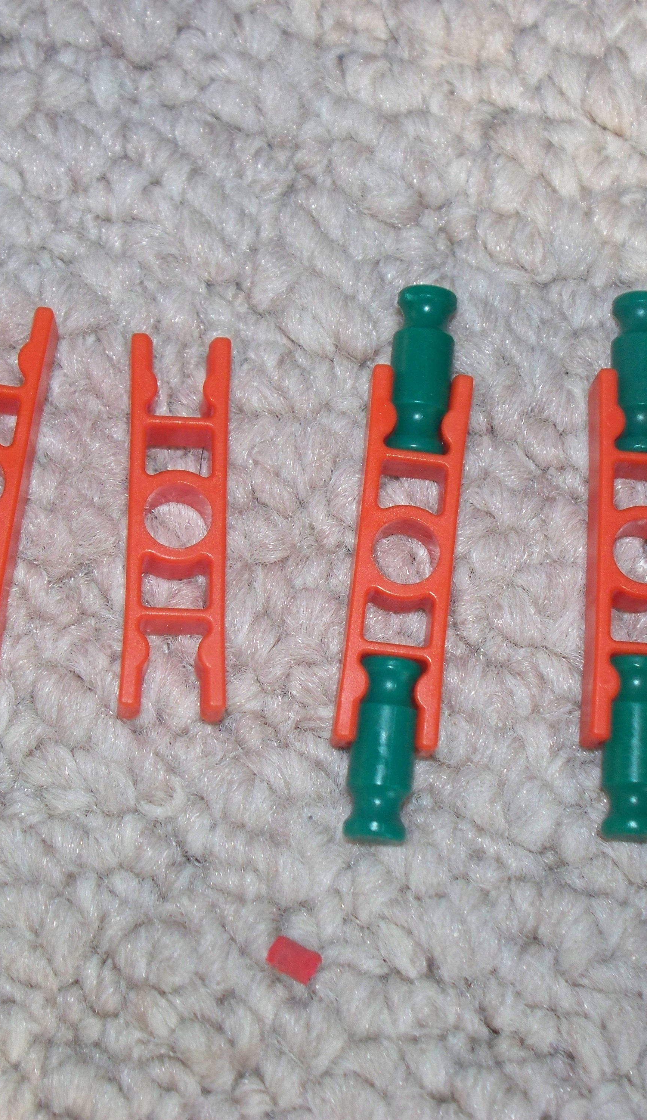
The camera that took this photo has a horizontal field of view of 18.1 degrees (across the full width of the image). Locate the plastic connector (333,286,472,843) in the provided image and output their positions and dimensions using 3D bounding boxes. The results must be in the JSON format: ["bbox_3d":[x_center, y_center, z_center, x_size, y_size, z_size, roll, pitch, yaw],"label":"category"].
[{"bbox_3d":[0.008,0.000,0.199,0.010,0.006,0.055,6,75,0],"label":"plastic connector"}]

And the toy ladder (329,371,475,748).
[{"bbox_3d":[0.008,0.000,0.199,0.010,0.006,0.038,6,75,0],"label":"toy ladder"}]

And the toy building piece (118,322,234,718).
[{"bbox_3d":[-0.014,-0.003,0.198,0.010,0.006,0.038,1,72,-5],"label":"toy building piece"}]

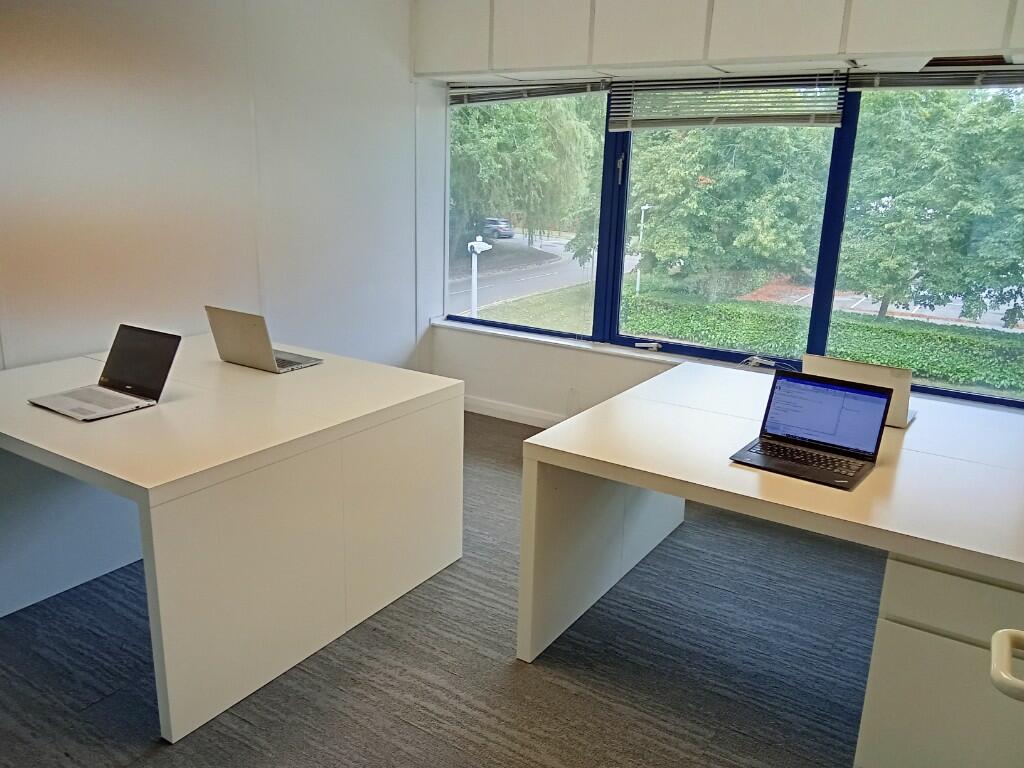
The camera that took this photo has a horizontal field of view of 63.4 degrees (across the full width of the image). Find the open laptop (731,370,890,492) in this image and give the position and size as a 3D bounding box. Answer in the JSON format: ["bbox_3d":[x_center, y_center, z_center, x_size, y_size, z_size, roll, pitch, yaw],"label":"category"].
[{"bbox_3d":[0.842,0.120,2.332,0.333,0.215,0.305,13,19,35],"label":"open laptop"}]

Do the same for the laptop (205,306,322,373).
[{"bbox_3d":[-0.964,-0.189,3.234,0.319,0.230,0.287,11,18,29],"label":"laptop"}]

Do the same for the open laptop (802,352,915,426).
[{"bbox_3d":[1.183,0.003,2.803,0.332,0.215,0.299,12,18,32],"label":"open laptop"}]

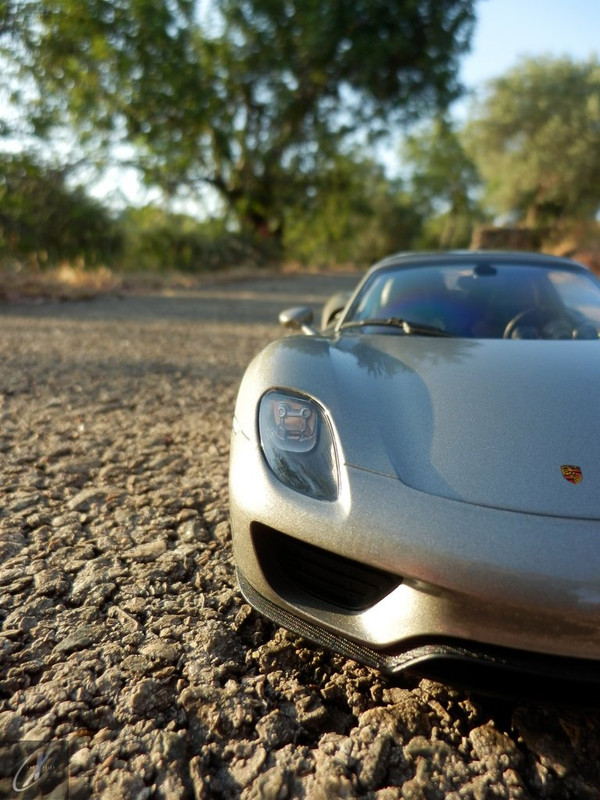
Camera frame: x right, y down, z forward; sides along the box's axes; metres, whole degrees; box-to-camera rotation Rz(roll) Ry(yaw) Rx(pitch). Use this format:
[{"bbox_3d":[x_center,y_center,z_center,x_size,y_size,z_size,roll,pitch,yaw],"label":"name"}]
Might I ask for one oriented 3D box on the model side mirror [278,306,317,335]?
[{"bbox_3d":[-0.001,-0.022,0.151,0.011,0.008,0.007,0,14,9],"label":"model side mirror"}]

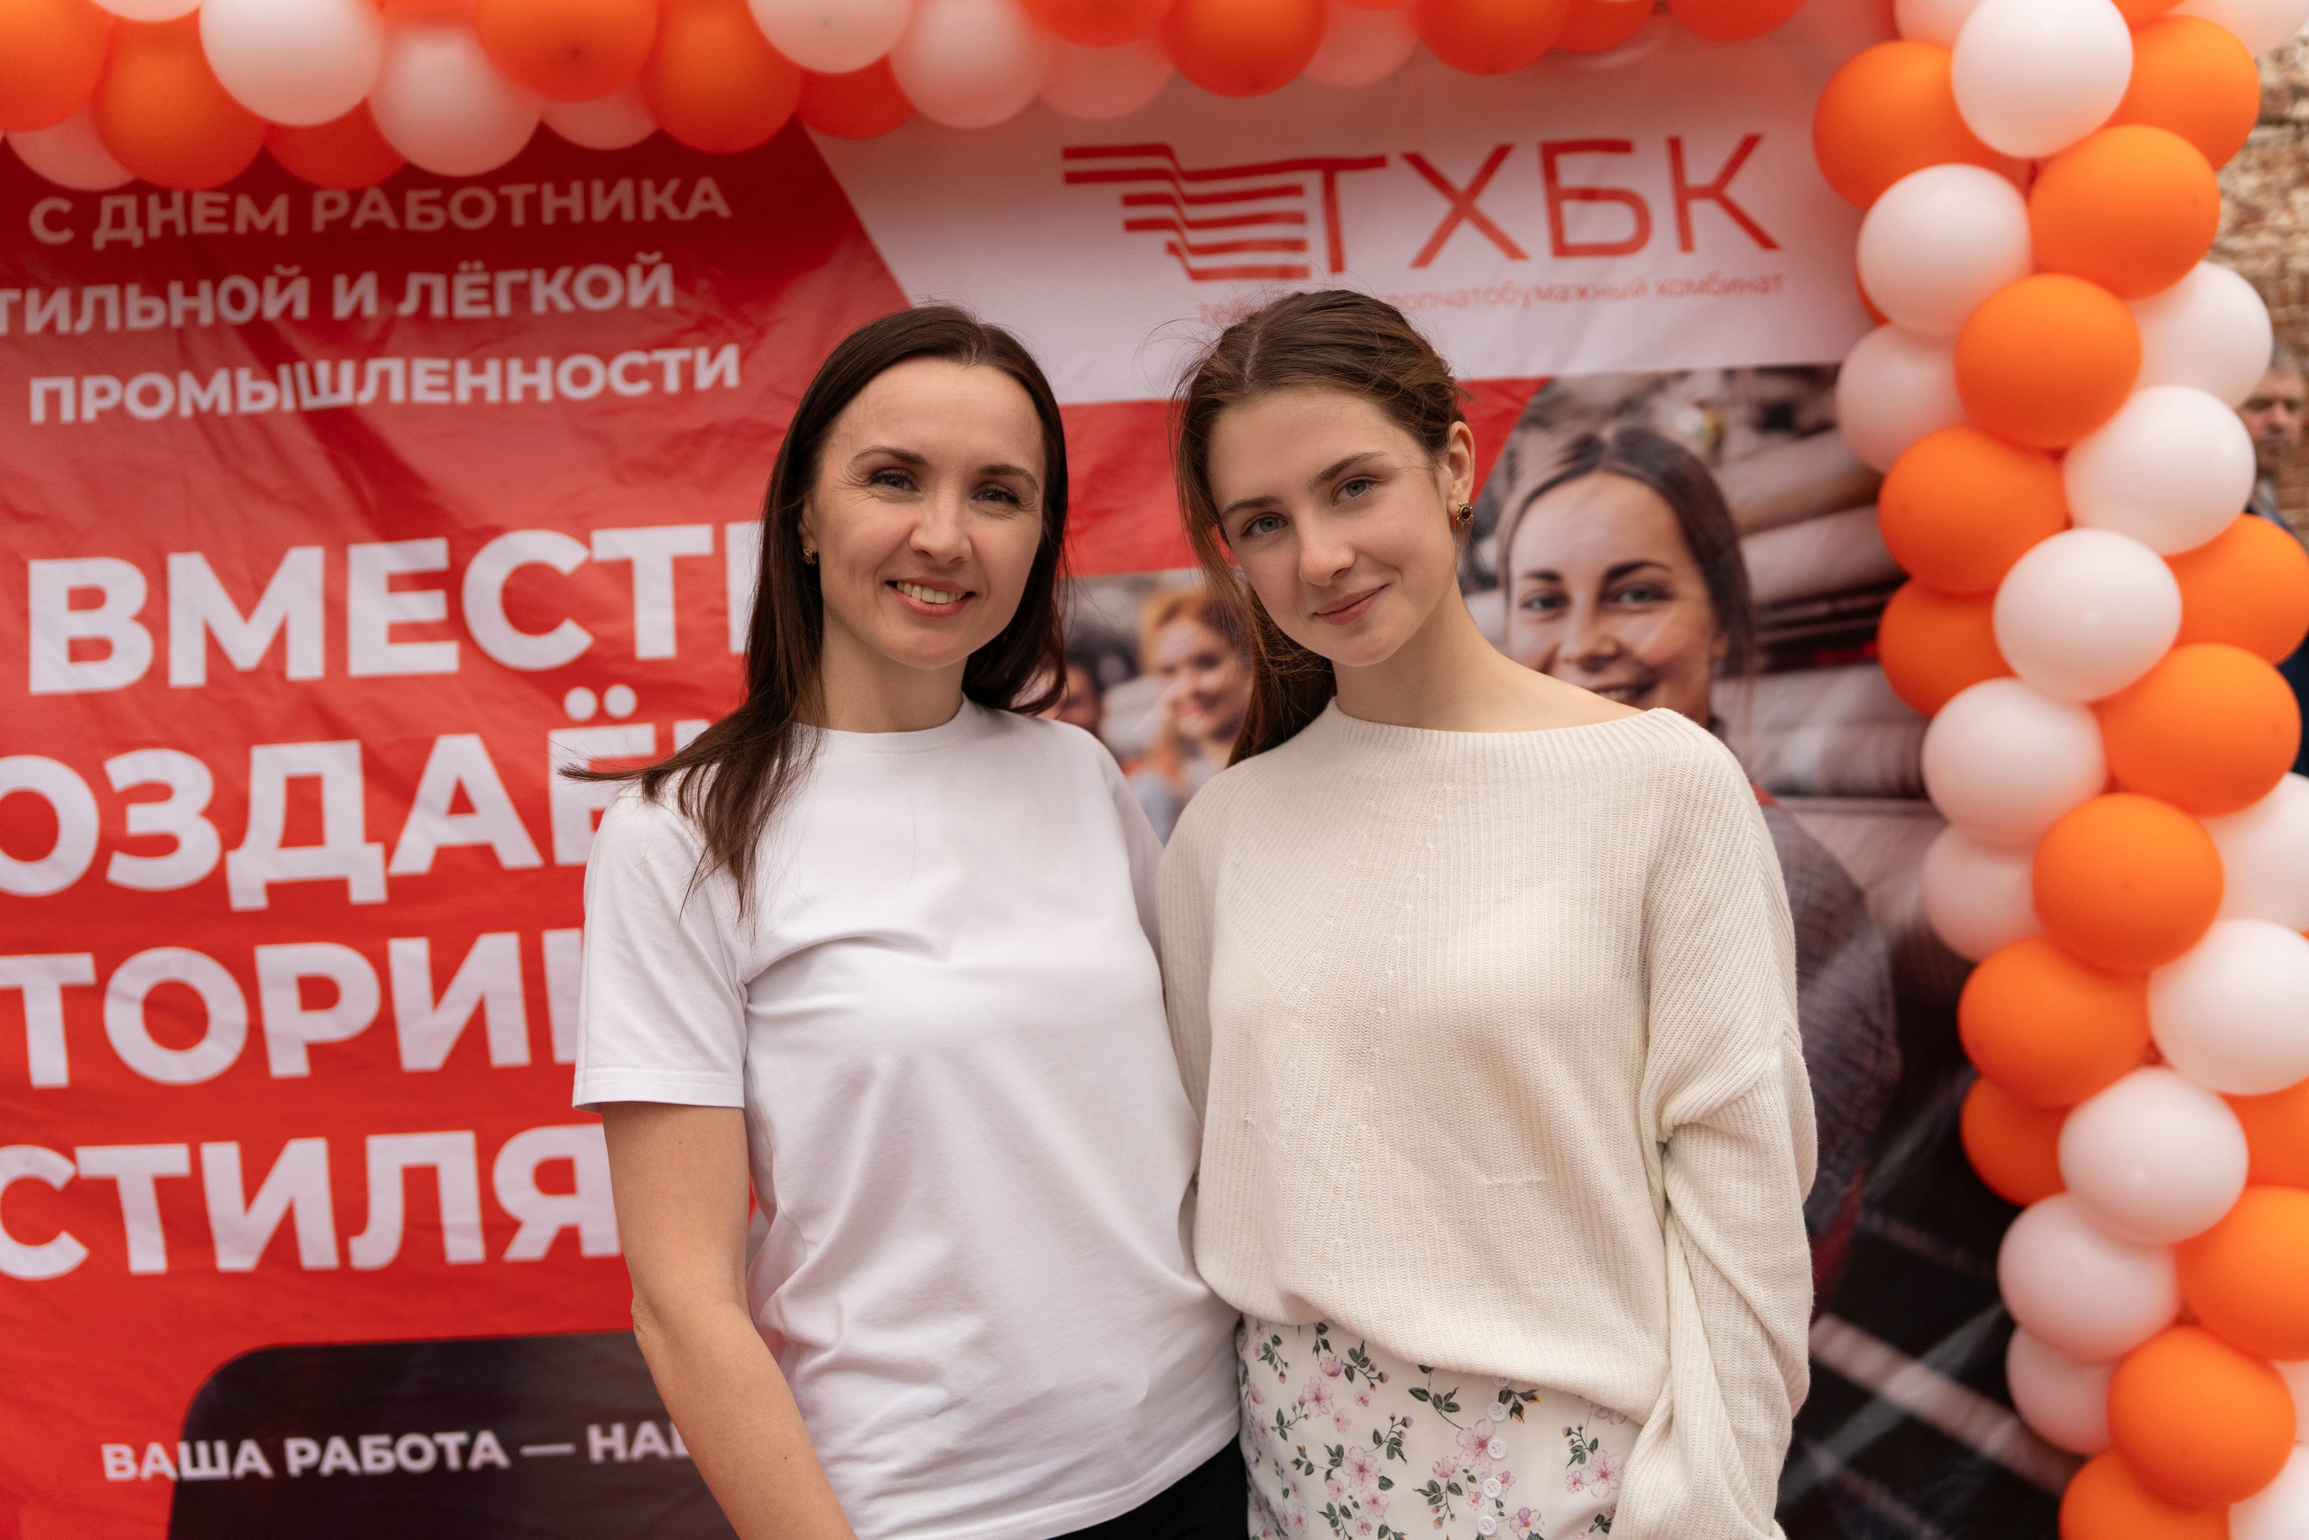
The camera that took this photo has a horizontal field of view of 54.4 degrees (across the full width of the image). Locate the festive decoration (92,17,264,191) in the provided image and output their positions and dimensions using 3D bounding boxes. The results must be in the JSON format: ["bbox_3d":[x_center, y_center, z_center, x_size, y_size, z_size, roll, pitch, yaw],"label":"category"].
[{"bbox_3d":[-1.085,-0.748,2.507,0.195,0.188,0.195,-4,-1,0],"label":"festive decoration"}]

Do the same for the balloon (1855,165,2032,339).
[{"bbox_3d":[0.894,-0.587,2.540,0.195,0.188,0.195,-4,-1,0],"label":"balloon"}]

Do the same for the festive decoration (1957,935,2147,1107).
[{"bbox_3d":[0.983,0.277,2.450,0.188,0.184,0.194,-3,-1,0],"label":"festive decoration"}]

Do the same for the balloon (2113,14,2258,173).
[{"bbox_3d":[1.152,-0.761,2.530,0.185,0.181,0.191,-3,-1,0],"label":"balloon"}]

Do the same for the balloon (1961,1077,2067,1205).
[{"bbox_3d":[1.063,0.427,2.666,0.195,0.188,0.195,-4,-1,0],"label":"balloon"}]

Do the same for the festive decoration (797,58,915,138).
[{"bbox_3d":[-0.361,-0.856,2.675,0.195,0.188,0.195,-4,-1,0],"label":"festive decoration"}]

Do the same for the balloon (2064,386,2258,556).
[{"bbox_3d":[1.095,-0.324,2.440,0.190,0.186,0.196,-3,-1,0],"label":"balloon"}]

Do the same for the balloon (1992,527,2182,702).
[{"bbox_3d":[1.035,-0.173,2.497,0.190,0.188,0.200,-4,-1,0],"label":"balloon"}]

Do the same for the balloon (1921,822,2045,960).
[{"bbox_3d":[0.966,0.129,2.560,0.180,0.176,0.185,-3,-1,0],"label":"balloon"}]

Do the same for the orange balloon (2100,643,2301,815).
[{"bbox_3d":[1.164,-0.043,2.491,0.198,0.188,0.192,-4,-1,0],"label":"orange balloon"}]

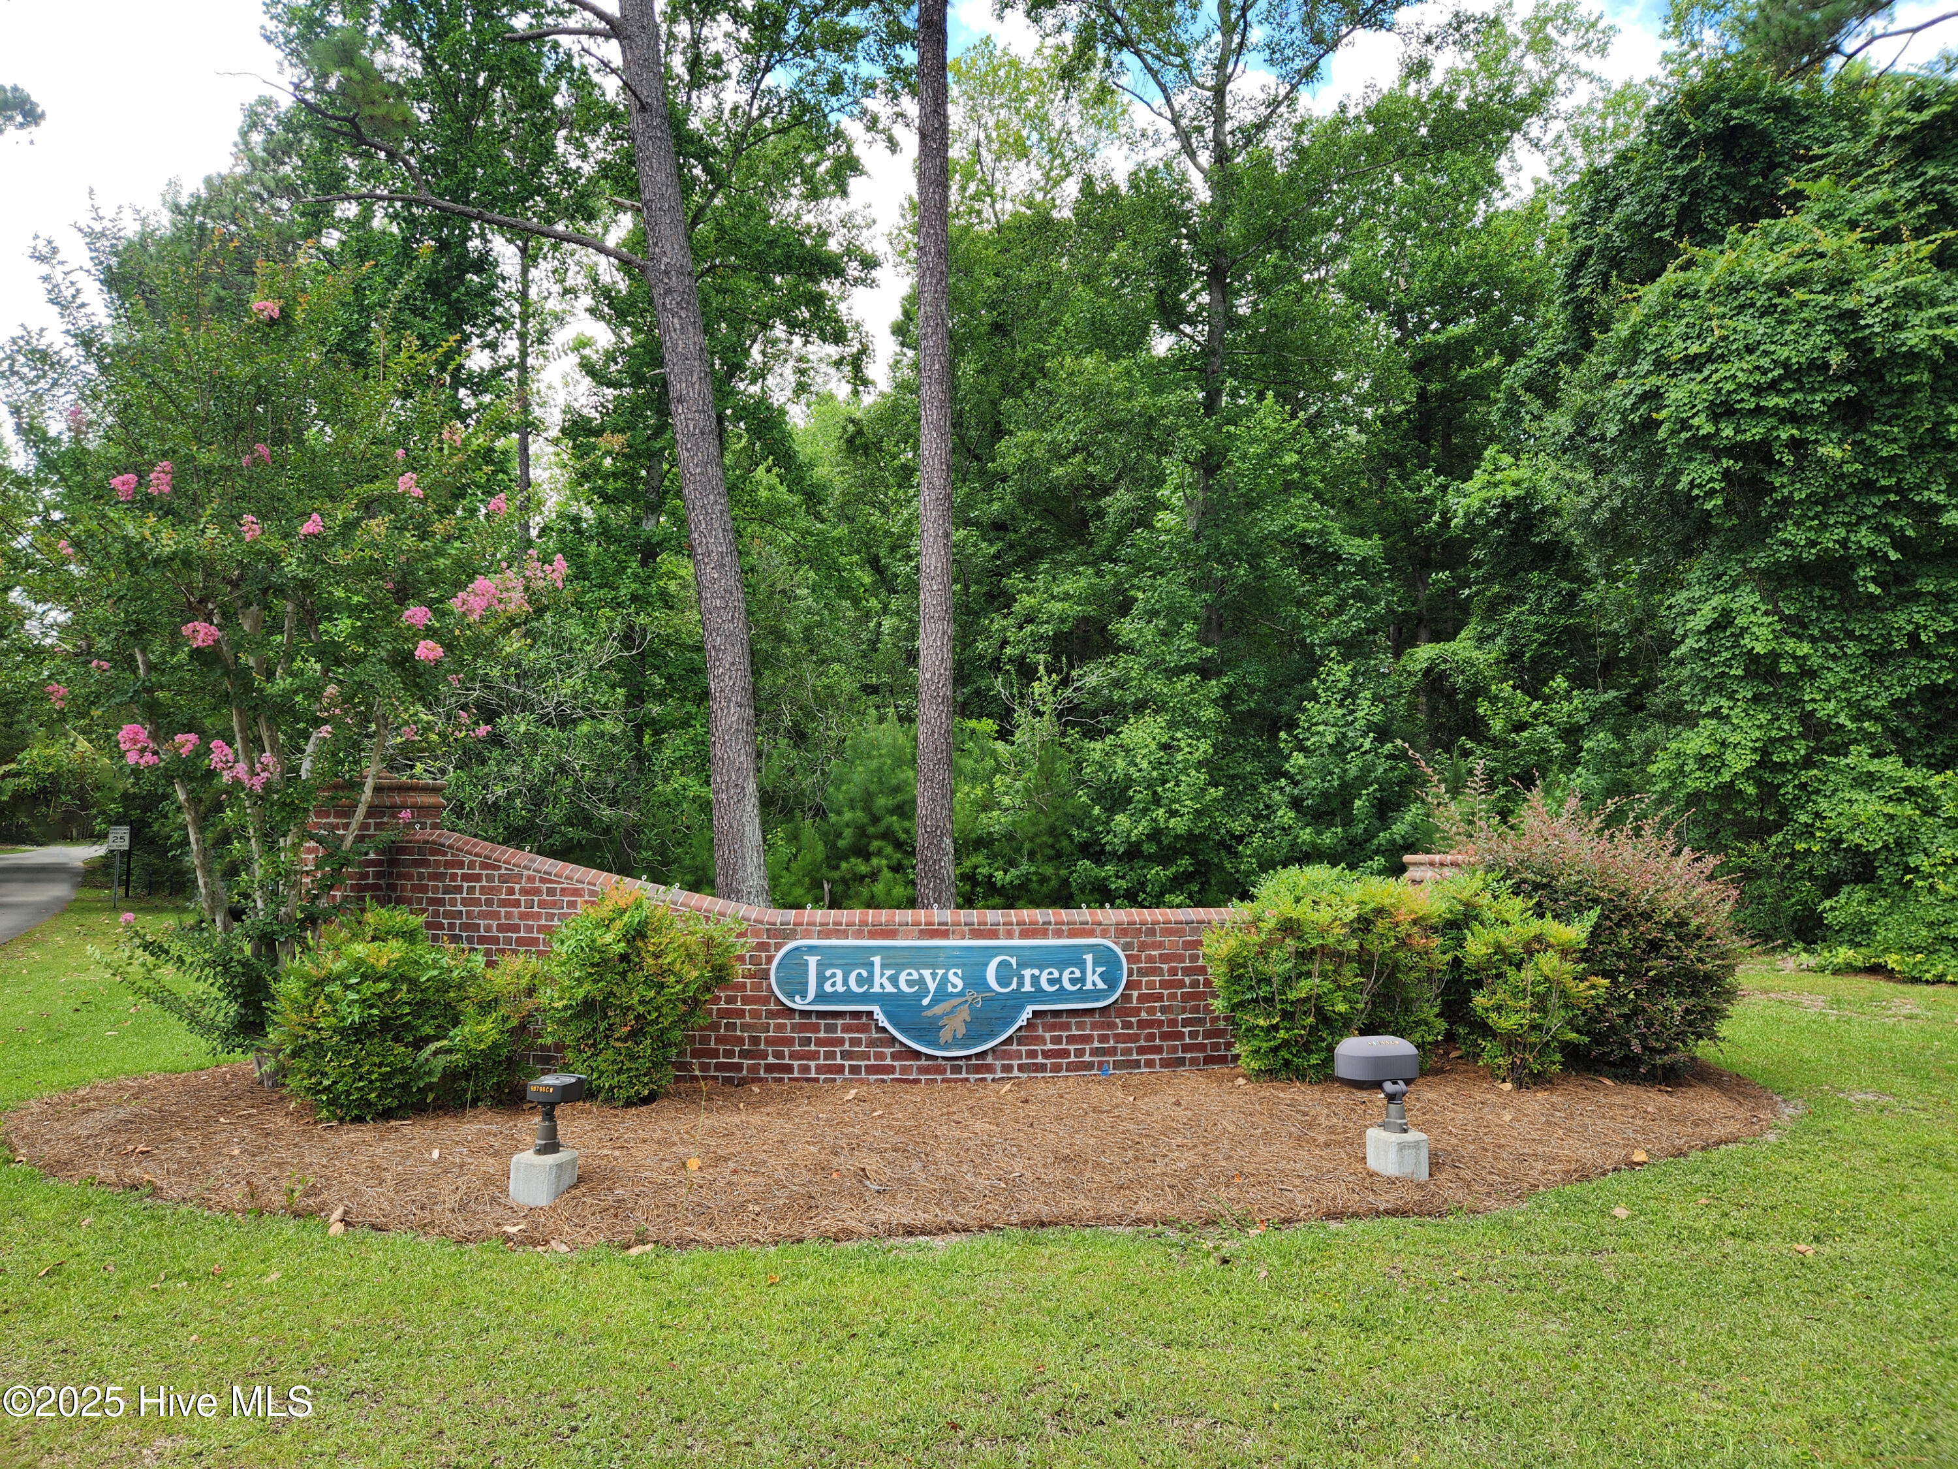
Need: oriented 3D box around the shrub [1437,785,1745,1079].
[{"bbox_3d":[4.169,1.278,8.871,1.970,1.859,1.750,0,-5,0],"label":"shrub"}]

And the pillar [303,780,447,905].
[{"bbox_3d":[-4.090,1.207,8.742,0.670,1.921,0.670,-3,-6,32],"label":"pillar"}]

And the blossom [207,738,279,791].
[{"bbox_3d":[-4.278,0.178,7.564,0.397,0.311,0.300,0,-5,0],"label":"blossom"}]

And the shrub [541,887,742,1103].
[{"bbox_3d":[-1.981,1.486,7.645,1.162,1.176,0.980,0,-5,0],"label":"shrub"}]

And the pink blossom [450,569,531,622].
[{"bbox_3d":[-2.876,-0.815,7.657,0.462,0.306,0.320,0,-5,0],"label":"pink blossom"}]

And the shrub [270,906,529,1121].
[{"bbox_3d":[-3.242,1.503,7.291,1.383,1.069,1.200,0,-5,0],"label":"shrub"}]

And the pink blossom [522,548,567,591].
[{"bbox_3d":[-2.574,-0.981,7.722,0.259,0.263,0.220,0,-5,0],"label":"pink blossom"}]

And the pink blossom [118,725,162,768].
[{"bbox_3d":[-4.880,0.067,7.575,0.245,0.249,0.220,0,-5,0],"label":"pink blossom"}]

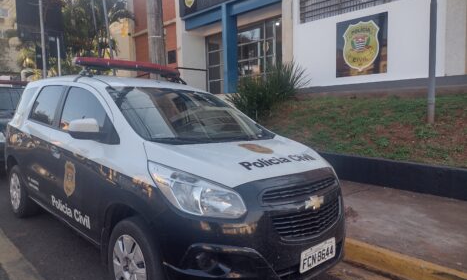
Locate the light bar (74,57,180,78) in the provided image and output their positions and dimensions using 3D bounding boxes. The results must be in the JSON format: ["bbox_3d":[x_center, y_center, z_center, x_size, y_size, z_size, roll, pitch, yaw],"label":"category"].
[{"bbox_3d":[-1.032,-0.749,3.773,1.170,0.100,0.270,-3,7,-44],"label":"light bar"}]

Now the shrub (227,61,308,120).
[{"bbox_3d":[0.868,-1.277,9.300,2.000,1.500,1.800,0,5,0],"label":"shrub"}]

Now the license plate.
[{"bbox_3d":[0.533,0.713,2.261,0.400,0.130,0.020,-3,7,-44],"label":"license plate"}]

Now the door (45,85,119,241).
[{"bbox_3d":[-1.177,0.106,2.887,0.240,1.130,1.220,-3,7,-44],"label":"door"}]

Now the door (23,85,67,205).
[{"bbox_3d":[-1.822,0.027,3.539,0.240,1.130,0.800,-3,7,-44],"label":"door"}]

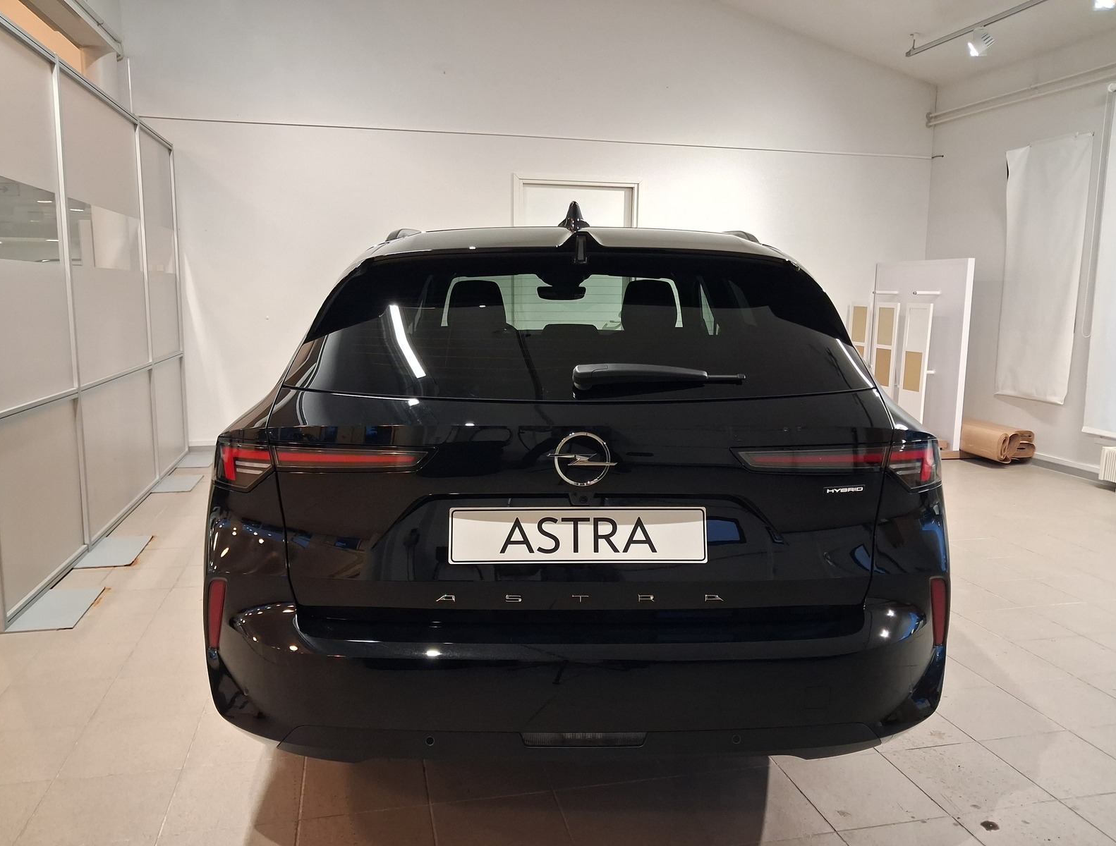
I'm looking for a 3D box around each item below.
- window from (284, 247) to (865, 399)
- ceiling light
[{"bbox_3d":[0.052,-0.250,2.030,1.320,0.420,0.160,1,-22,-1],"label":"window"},{"bbox_3d":[2.838,-2.572,5.915,0.160,0.180,0.115,3,9,14],"label":"ceiling light"}]

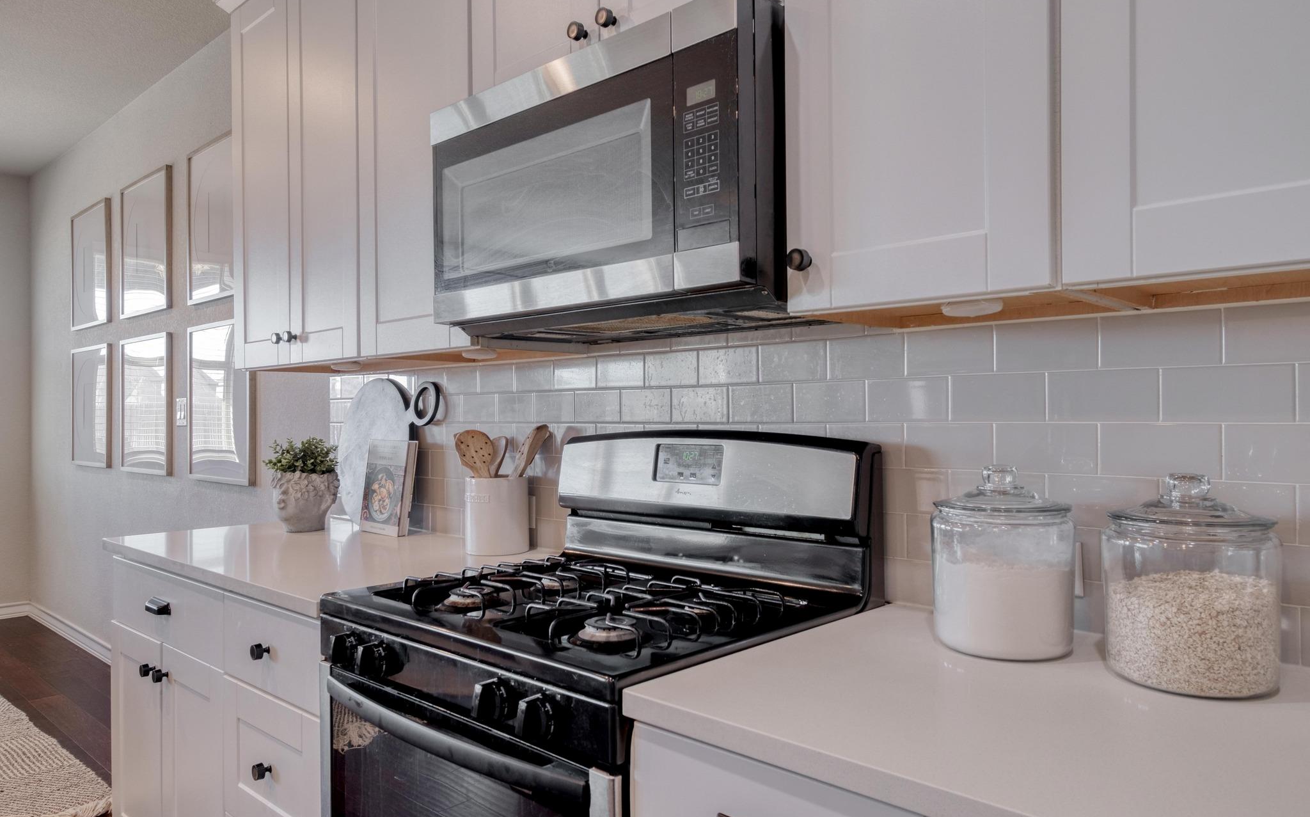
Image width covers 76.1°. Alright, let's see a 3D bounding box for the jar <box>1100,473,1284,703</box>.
[{"bbox_3d":[0.683,0.212,1.072,0.190,0.253,0.190,-1,-1,42],"label":"jar"}]

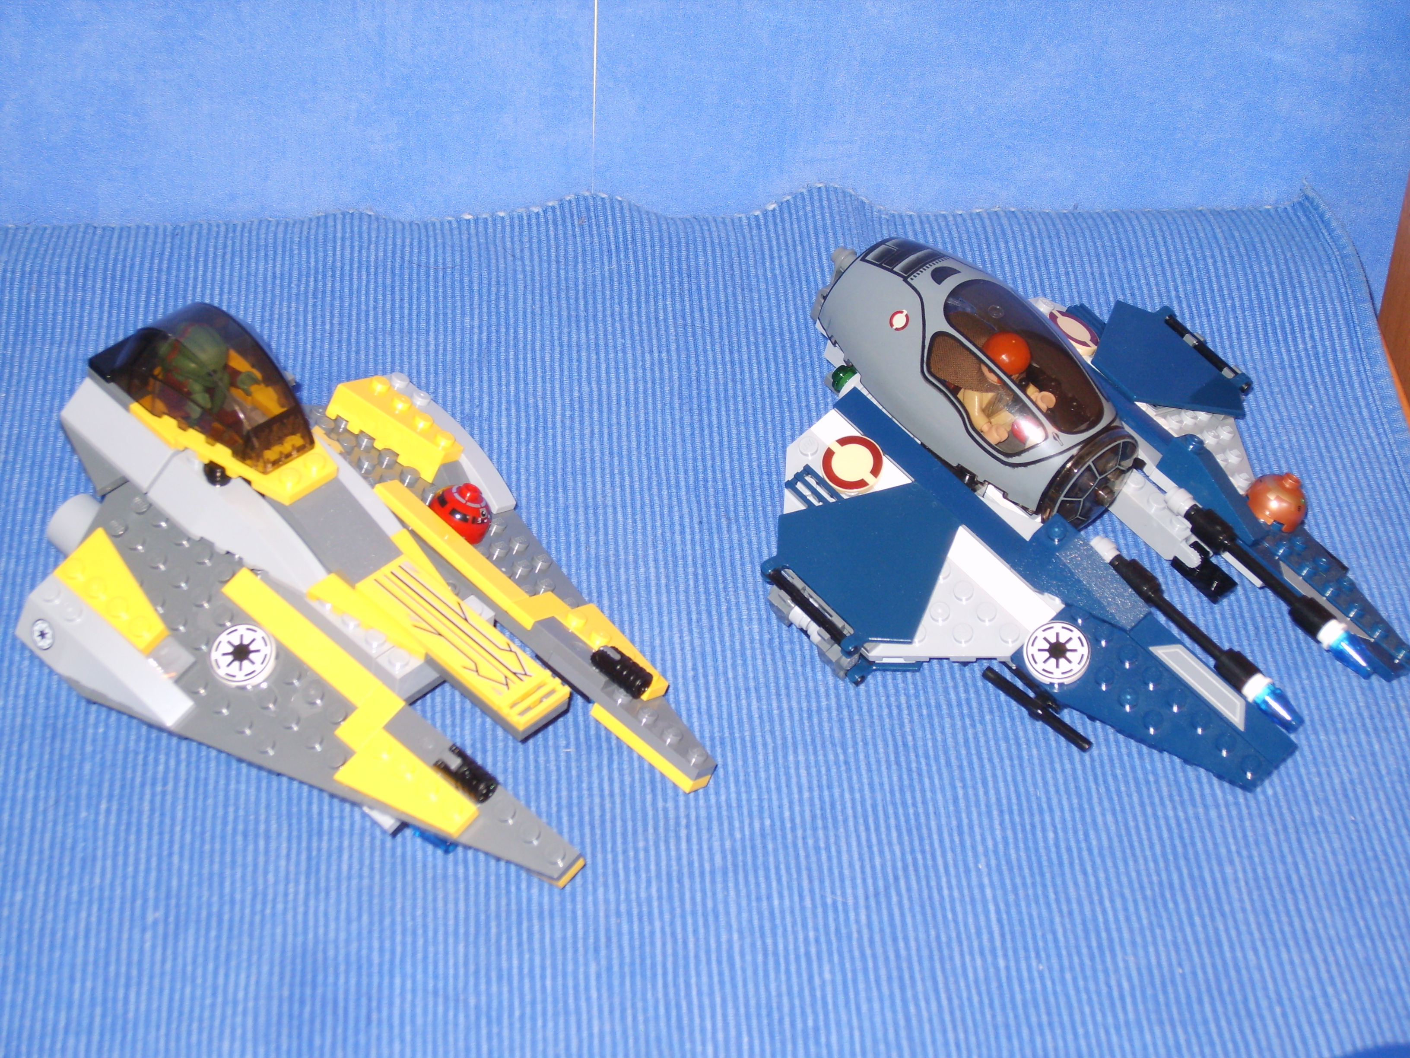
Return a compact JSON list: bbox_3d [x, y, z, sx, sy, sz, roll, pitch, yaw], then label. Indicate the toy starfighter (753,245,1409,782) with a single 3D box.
[{"bbox_3d":[0.092,-0.016,0.830,0.148,0.076,0.177,-32,51,-31],"label":"toy starfighter"}]

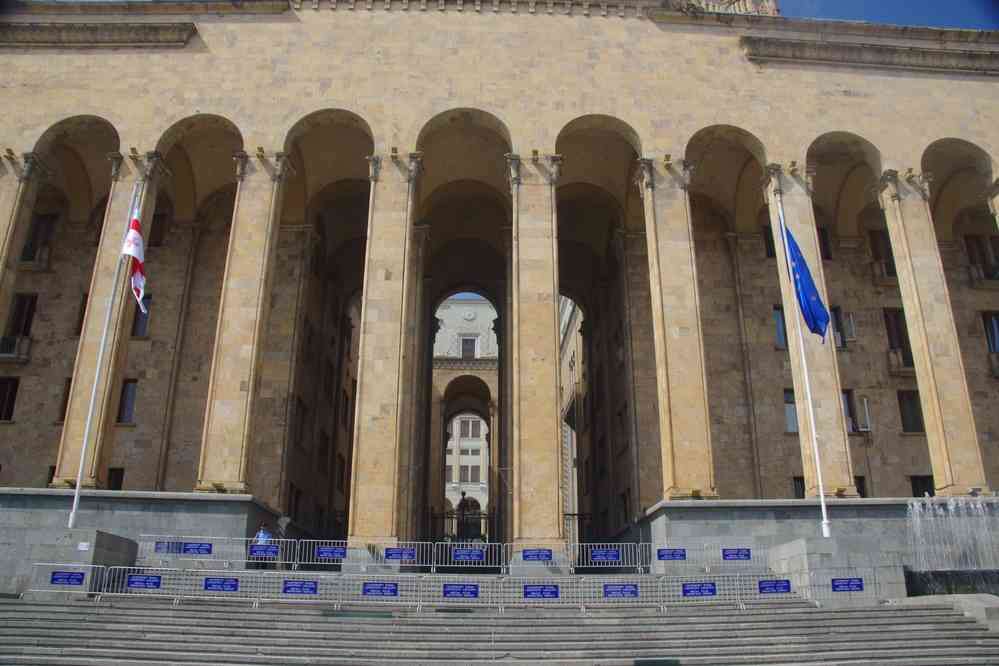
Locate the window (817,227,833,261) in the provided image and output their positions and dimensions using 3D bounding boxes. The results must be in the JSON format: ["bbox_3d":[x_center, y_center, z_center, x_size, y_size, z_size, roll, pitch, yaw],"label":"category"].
[{"bbox_3d":[17.176,-4.827,39.963,1.000,2.000,0.250,1,-19,-1],"label":"window"}]

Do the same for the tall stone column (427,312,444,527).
[{"bbox_3d":[-4.513,5.484,49.267,0.950,13.800,0.950,1,-20,-2],"label":"tall stone column"}]

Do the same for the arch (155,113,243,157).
[{"bbox_3d":[-11.730,-7.712,30.106,3.600,1.950,1.200,1,-20,-2],"label":"arch"}]

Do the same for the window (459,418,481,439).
[{"bbox_3d":[-3.668,11.941,93.329,2.600,2.360,0.300,1,-20,-2],"label":"window"}]

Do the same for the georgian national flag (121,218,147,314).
[{"bbox_3d":[-13.698,-2.619,28.323,1.150,4.100,0.500,1,-19,-1],"label":"georgian national flag"}]

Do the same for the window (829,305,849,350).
[{"bbox_3d":[17.721,-0.252,39.693,1.400,2.450,0.300,1,-20,-2],"label":"window"}]

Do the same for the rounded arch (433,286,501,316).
[{"bbox_3d":[-2.011,-1.771,46.639,4.149,1.647,1.200,1,-20,-2],"label":"rounded arch"}]

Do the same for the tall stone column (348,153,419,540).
[{"bbox_3d":[-4.889,0.166,31.490,1.950,17.200,1.300,1,-20,-2],"label":"tall stone column"}]

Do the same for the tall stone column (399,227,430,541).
[{"bbox_3d":[-4.759,2.116,37.045,1.900,16.300,1.300,1,-19,-1],"label":"tall stone column"}]

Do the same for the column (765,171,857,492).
[{"bbox_3d":[11.529,-0.375,28.237,1.870,13.300,1.200,1,-20,-2],"label":"column"}]

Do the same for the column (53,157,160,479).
[{"bbox_3d":[-16.343,-0.865,31.490,1.950,15.300,1.300,1,-20,-2],"label":"column"}]

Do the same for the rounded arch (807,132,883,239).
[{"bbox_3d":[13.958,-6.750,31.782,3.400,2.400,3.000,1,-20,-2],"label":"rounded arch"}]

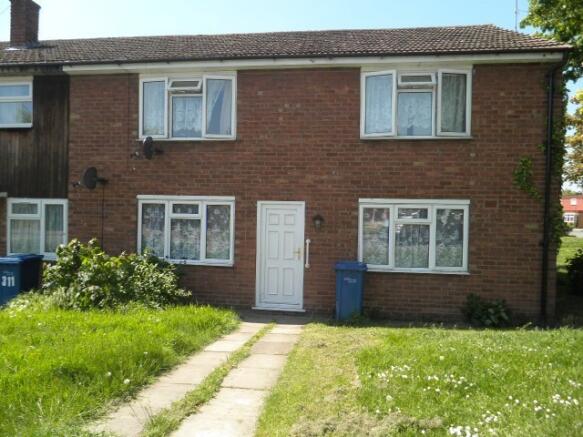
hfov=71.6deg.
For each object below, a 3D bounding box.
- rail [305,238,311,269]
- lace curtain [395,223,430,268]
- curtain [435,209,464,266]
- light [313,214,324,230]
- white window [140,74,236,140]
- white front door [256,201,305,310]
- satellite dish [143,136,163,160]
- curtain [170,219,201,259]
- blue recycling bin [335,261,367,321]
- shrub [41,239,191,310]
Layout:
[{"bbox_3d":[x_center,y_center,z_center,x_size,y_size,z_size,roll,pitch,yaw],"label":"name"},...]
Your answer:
[{"bbox_3d":[0.311,0.662,7.594,0.087,0.554,0.080,1,1,7],"label":"rail"},{"bbox_3d":[2.245,0.501,7.512,0.660,0.860,0.080,1,1,7],"label":"lace curtain"},{"bbox_3d":[2.906,0.354,7.427,0.530,1.090,0.080,1,1,7],"label":"curtain"},{"bbox_3d":[0.505,0.072,7.500,0.200,0.288,0.200,1,1,7],"label":"light"},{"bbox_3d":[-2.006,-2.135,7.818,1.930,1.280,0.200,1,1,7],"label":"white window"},{"bbox_3d":[-0.212,0.698,7.720,0.917,2.041,0.100,1,1,7],"label":"white front door"},{"bbox_3d":[-2.690,-1.338,7.723,0.400,0.430,0.450,1,1,3],"label":"satellite dish"},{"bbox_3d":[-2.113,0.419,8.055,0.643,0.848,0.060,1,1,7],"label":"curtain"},{"bbox_3d":[1.062,1.288,7.177,0.520,1.030,0.600,1,1,15],"label":"blue recycling bin"},{"bbox_3d":[-3.128,0.980,7.413,2.450,1.220,1.300,1,1,7],"label":"shrub"}]

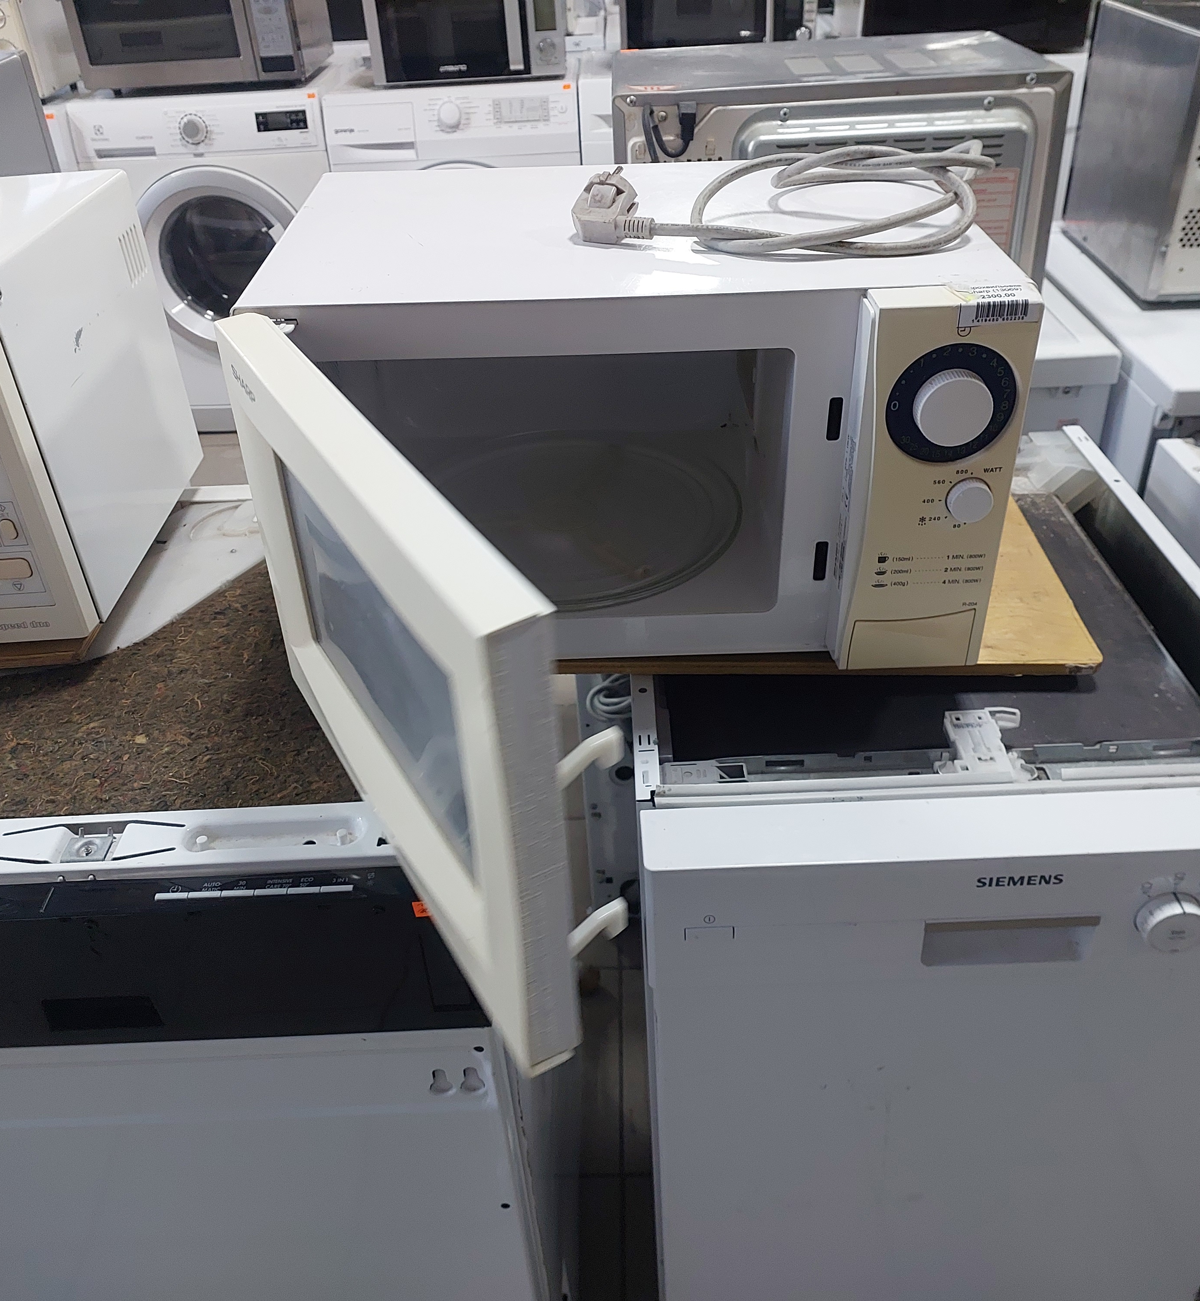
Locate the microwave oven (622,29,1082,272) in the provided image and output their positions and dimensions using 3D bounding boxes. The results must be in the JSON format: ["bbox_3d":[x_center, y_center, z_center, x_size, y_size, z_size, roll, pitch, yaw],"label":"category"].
[{"bbox_3d":[0.245,-0.551,1.350,0.460,0.256,0.315,-2,35,0],"label":"microwave oven"}]

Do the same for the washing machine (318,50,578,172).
[{"bbox_3d":[-0.363,-1.106,3.144,0.597,0.850,0.600,-5,35,-4],"label":"washing machine"}]

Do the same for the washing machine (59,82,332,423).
[{"bbox_3d":[-0.971,-1.119,3.196,0.597,0.850,0.600,-4,35,-3],"label":"washing machine"}]

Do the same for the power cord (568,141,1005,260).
[{"bbox_3d":[0.125,-0.312,0.764,0.280,0.050,0.185,-2,35,0],"label":"power cord"}]

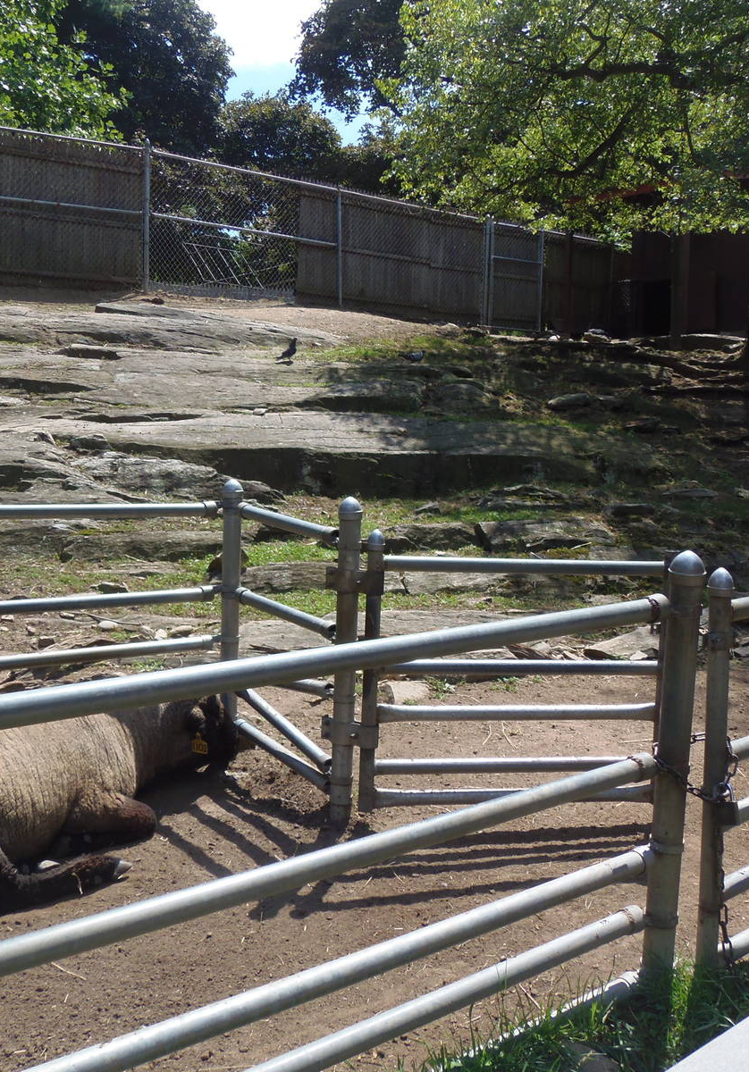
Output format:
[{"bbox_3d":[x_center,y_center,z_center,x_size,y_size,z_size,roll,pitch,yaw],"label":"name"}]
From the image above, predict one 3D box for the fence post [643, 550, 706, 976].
[{"bbox_3d":[0.710,0.557,2.363,0.081,1.052,0.081,-3,9,-37],"label":"fence post"}]

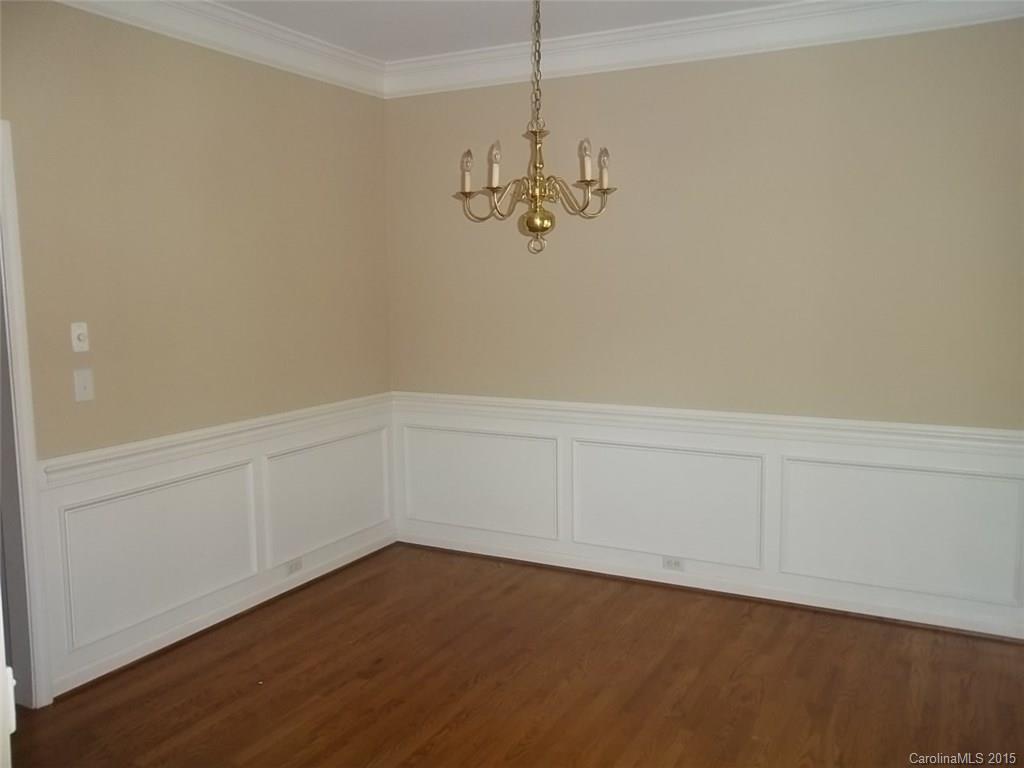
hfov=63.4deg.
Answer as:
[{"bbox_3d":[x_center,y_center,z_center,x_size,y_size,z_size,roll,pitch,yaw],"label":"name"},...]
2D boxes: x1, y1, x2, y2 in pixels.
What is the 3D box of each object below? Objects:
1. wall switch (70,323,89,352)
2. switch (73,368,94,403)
[{"bbox_3d":[-1.665,-0.180,3.210,0.024,0.115,0.070,3,7,28],"label":"wall switch"},{"bbox_3d":[-1.664,0.006,3.235,0.018,0.123,0.078,3,7,28],"label":"switch"}]

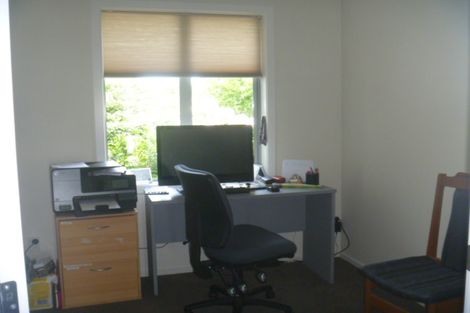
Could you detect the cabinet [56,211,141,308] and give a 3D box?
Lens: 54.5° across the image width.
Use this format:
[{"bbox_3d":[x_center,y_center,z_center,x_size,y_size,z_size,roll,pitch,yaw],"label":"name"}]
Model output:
[{"bbox_3d":[-0.971,0.690,3.331,0.534,0.627,0.433,-2,5,-14],"label":"cabinet"}]

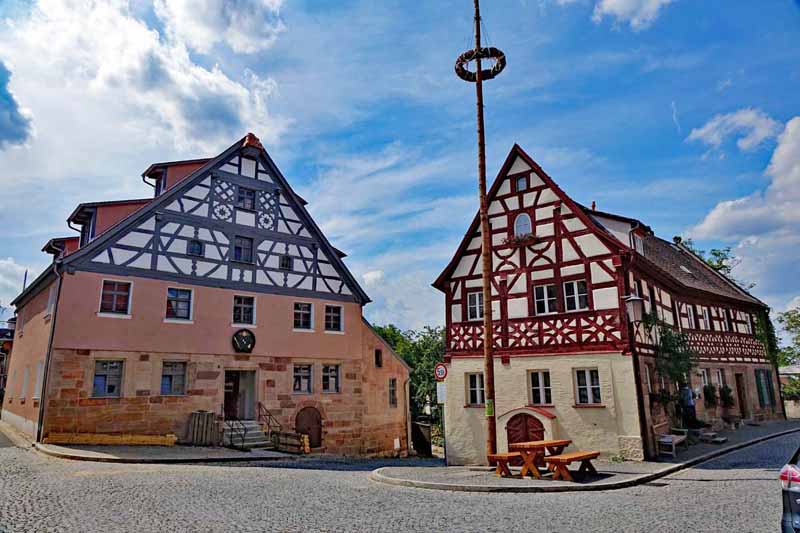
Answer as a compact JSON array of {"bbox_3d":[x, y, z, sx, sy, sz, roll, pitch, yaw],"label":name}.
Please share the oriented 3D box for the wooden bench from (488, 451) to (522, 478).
[{"bbox_3d":[3.069,5.092,13.833,0.522,0.483,2.039,-13,-19,38],"label":"wooden bench"}]

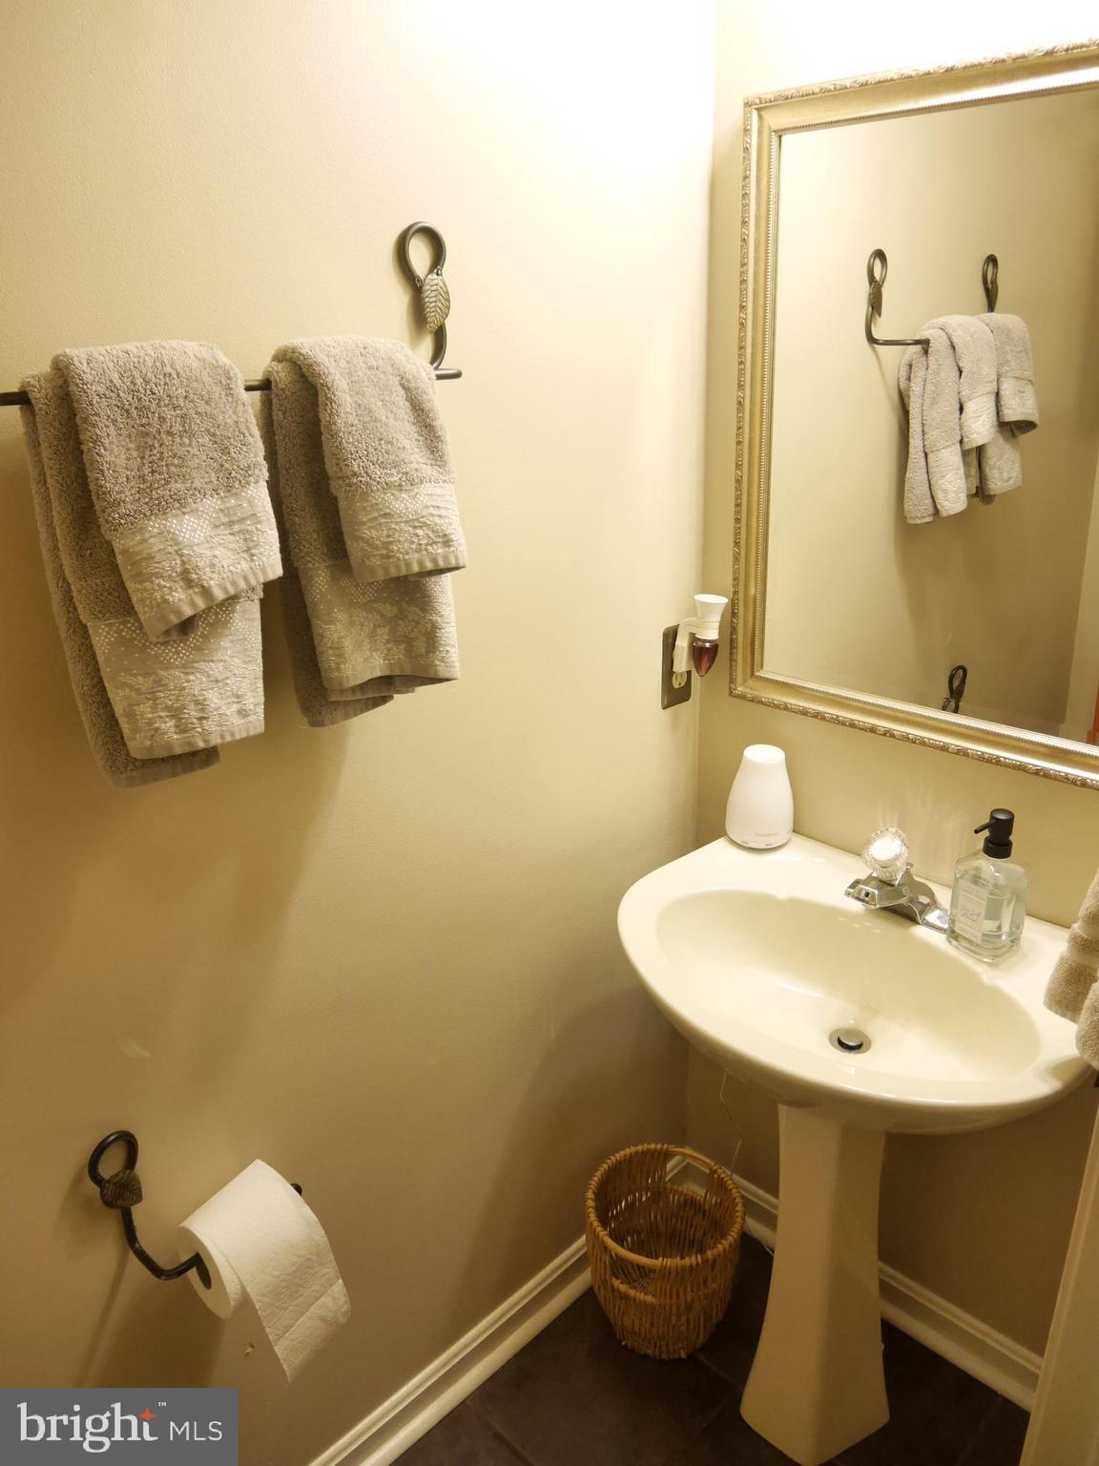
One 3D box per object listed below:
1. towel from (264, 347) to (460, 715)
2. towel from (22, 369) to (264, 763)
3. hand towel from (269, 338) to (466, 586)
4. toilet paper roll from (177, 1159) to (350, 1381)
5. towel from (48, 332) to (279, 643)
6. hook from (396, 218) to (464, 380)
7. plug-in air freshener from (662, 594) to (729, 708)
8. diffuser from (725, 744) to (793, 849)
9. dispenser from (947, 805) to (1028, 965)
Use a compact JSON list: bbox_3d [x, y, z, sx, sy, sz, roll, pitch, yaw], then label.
[{"bbox_3d":[-0.179,-0.192,0.965,0.100,0.325,0.178,18,28,42],"label":"towel"},{"bbox_3d":[-0.311,-0.141,0.815,0.080,0.310,0.155,18,28,42],"label":"towel"},{"bbox_3d":[-0.166,-0.245,0.910,0.095,0.215,0.160,18,28,42],"label":"hand towel"},{"bbox_3d":[-0.301,0.554,1.063,0.108,0.195,0.112,18,28,42],"label":"toilet paper roll"},{"bbox_3d":[-0.289,-0.190,0.778,0.095,0.218,0.148,18,28,42],"label":"towel"},{"bbox_3d":[-0.096,-0.428,1.005,0.095,0.150,0.075,18,28,42],"label":"hook"},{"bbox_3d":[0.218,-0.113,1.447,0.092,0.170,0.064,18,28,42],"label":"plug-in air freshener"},{"bbox_3d":[0.304,0.091,1.456,0.097,0.133,0.097,-1,21,2],"label":"diffuser"},{"bbox_3d":[0.510,0.170,1.176,0.068,0.170,0.064,-14,24,-29],"label":"dispenser"}]

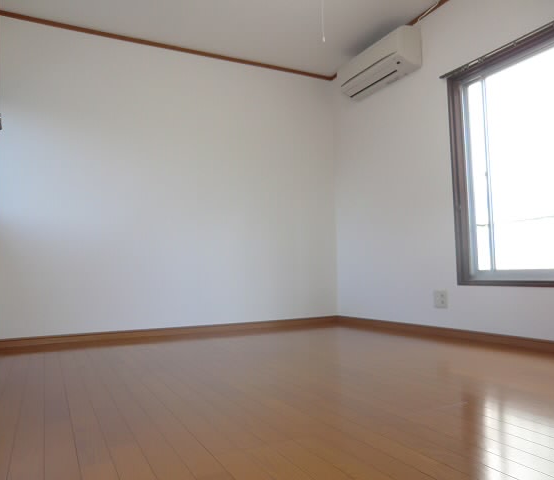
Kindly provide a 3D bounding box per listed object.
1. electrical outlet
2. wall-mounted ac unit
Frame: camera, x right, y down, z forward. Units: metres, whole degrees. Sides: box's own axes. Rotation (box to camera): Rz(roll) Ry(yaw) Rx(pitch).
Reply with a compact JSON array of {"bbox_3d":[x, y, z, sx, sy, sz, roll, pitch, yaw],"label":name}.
[{"bbox_3d":[1.128,0.412,3.064,0.012,0.122,0.114,1,-4,-27],"label":"electrical outlet"},{"bbox_3d":[0.787,-1.373,3.548,0.201,0.259,0.784,1,-4,-27],"label":"wall-mounted ac unit"}]

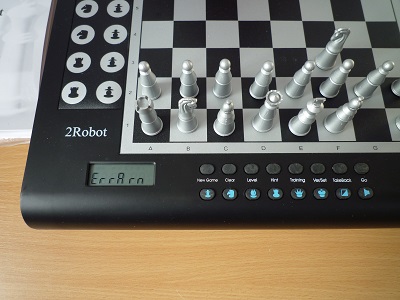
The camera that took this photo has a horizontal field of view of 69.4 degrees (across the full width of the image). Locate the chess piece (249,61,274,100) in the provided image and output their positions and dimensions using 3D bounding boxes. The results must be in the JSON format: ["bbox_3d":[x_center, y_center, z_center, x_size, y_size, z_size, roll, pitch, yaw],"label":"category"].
[{"bbox_3d":[0.047,-0.053,0.213,0.016,0.038,0.016,0,72,-1],"label":"chess piece"}]

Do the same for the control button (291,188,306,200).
[{"bbox_3d":[0.072,0.032,0.212,0.011,0.003,0.008,0,72,0],"label":"control button"}]

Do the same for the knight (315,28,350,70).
[{"bbox_3d":[0.103,-0.079,0.221,0.016,0.039,0.016,-14,73,-5],"label":"knight"}]

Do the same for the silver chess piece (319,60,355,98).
[{"bbox_3d":[0.103,-0.054,0.213,0.016,0.038,0.016,0,72,-1],"label":"silver chess piece"}]

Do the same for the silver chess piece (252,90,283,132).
[{"bbox_3d":[0.048,-0.028,0.202,0.016,0.043,0.016,0,72,-1],"label":"silver chess piece"}]

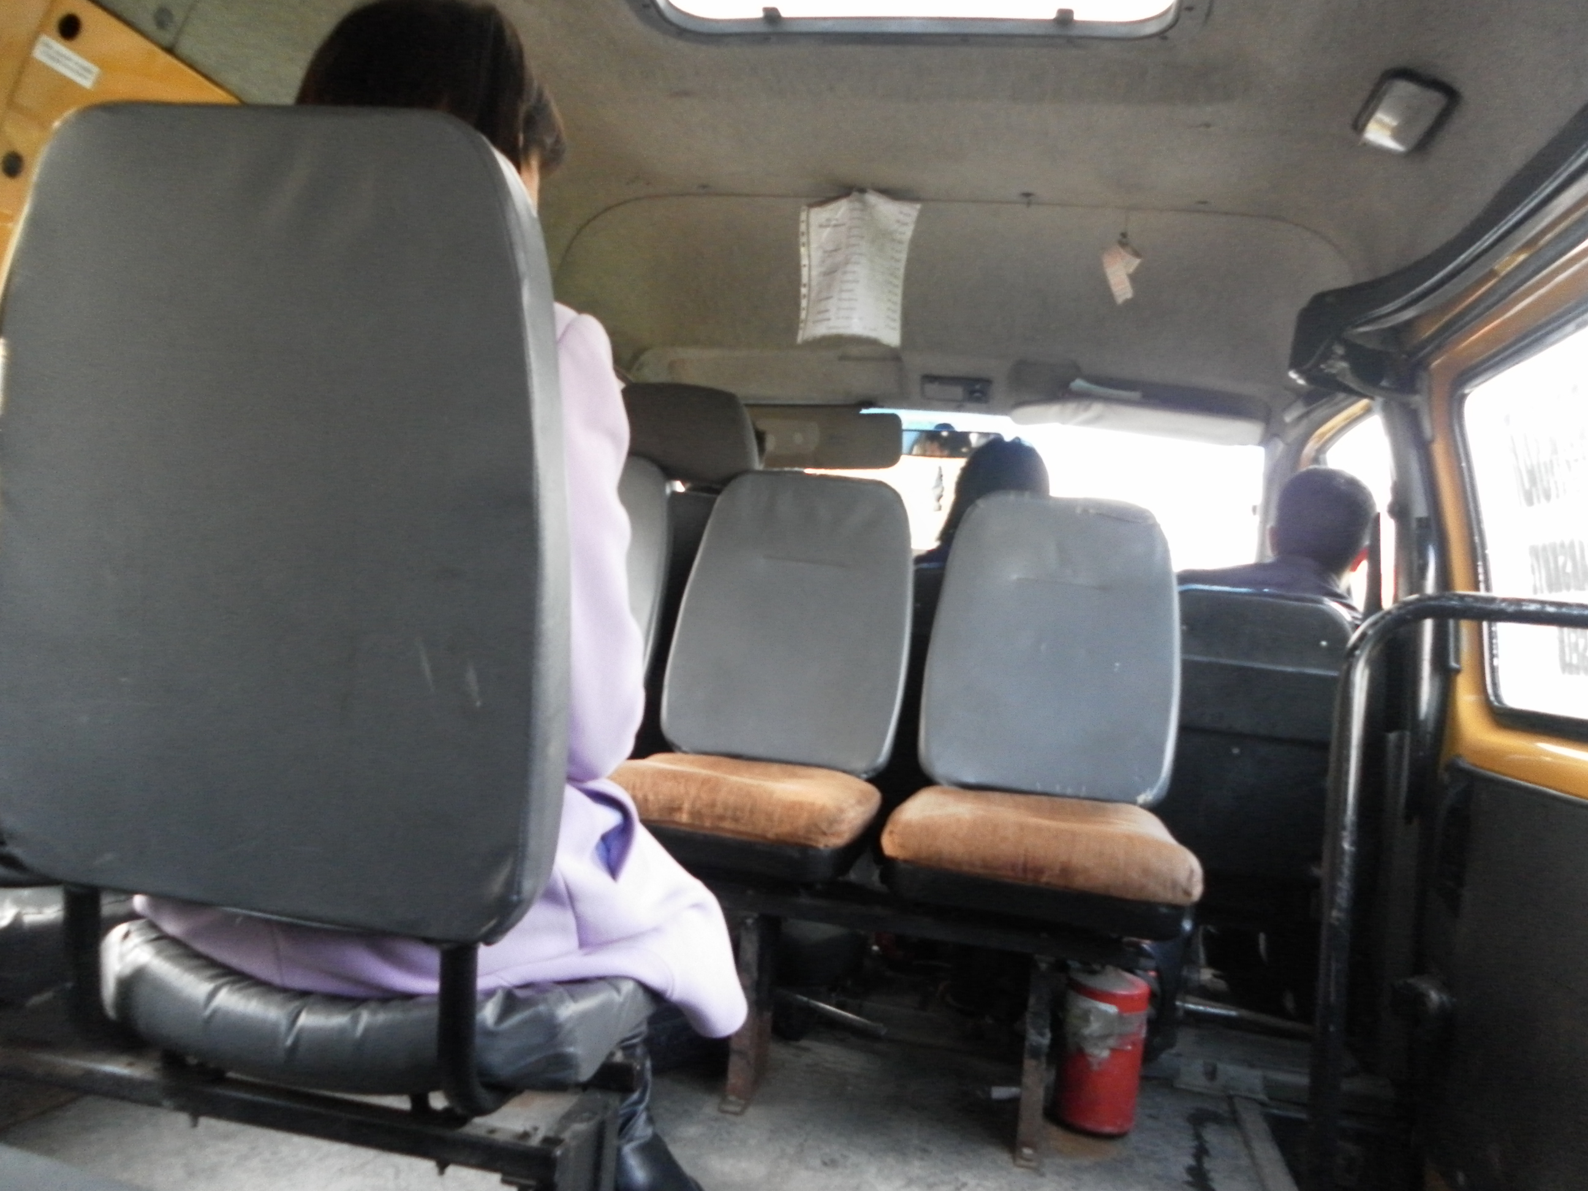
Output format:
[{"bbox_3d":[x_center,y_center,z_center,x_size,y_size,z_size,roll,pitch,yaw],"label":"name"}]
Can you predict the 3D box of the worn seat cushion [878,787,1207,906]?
[{"bbox_3d":[0.337,0.328,1.761,0.390,0.090,0.380,5,0,11],"label":"worn seat cushion"}]

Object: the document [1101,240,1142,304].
[{"bbox_3d":[0.648,-0.642,2.538,0.070,0.125,0.040,5,0,11],"label":"document"}]

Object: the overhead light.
[{"bbox_3d":[0.867,-0.679,1.822,0.098,0.035,0.150,21,3,11],"label":"overhead light"}]

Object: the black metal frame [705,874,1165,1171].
[{"bbox_3d":[0.139,0.574,1.861,0.680,0.285,0.340,5,0,11],"label":"black metal frame"}]

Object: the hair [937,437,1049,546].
[{"bbox_3d":[0.385,-0.182,2.433,0.200,0.225,0.220,5,0,11],"label":"hair"}]

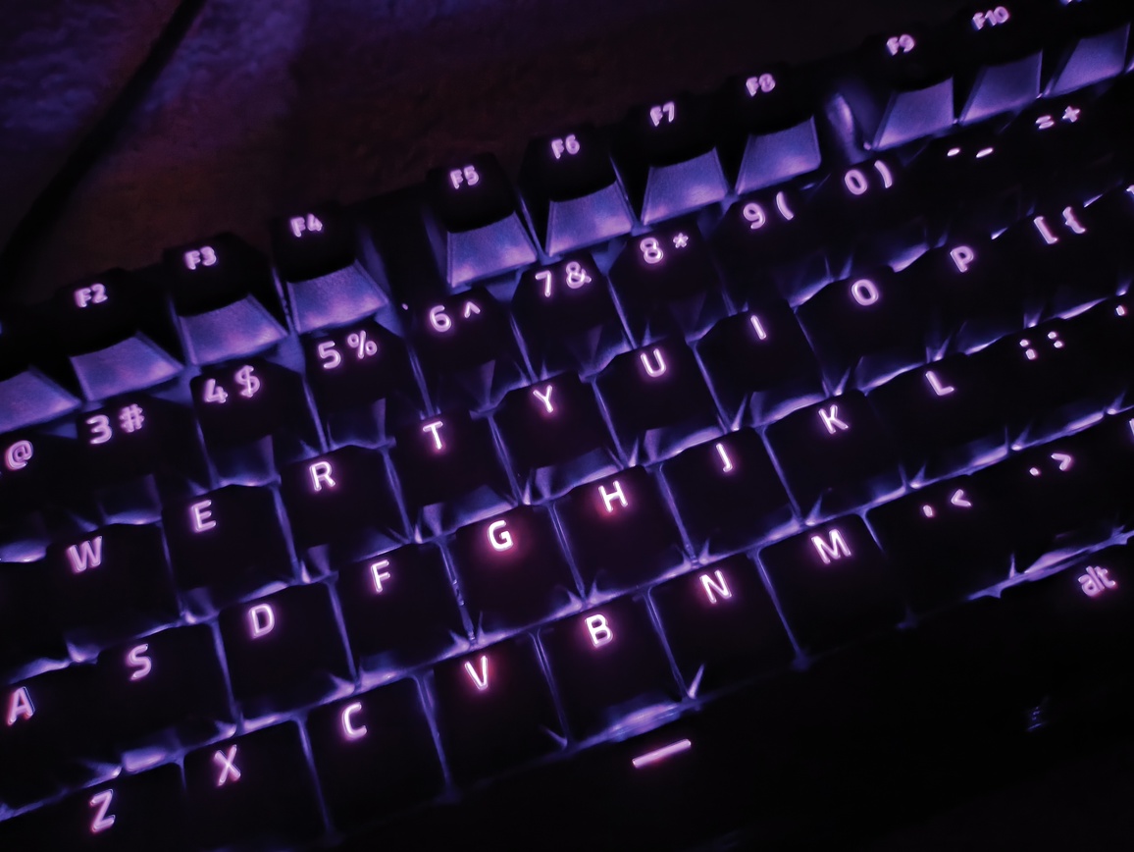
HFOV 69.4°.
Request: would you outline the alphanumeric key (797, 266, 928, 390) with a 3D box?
[{"bbox_3d":[0.052,-0.017,0.142,0.018,0.010,0.018,-19,73,-5],"label":"alphanumeric key"}]

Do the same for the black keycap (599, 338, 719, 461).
[{"bbox_3d":[0.016,-0.006,0.139,0.018,0.009,0.018,-19,73,-5],"label":"black keycap"}]

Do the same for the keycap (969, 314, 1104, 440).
[{"bbox_3d":[0.081,-0.008,0.139,0.018,0.008,0.018,-19,73,-5],"label":"keycap"}]

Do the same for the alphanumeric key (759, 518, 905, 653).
[{"bbox_3d":[0.042,0.023,0.129,0.018,0.009,0.018,-19,72,-6],"label":"alphanumeric key"}]

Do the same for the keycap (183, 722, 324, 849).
[{"bbox_3d":[-0.048,0.054,0.120,0.018,0.008,0.018,-19,72,-5],"label":"keycap"}]

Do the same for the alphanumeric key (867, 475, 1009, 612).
[{"bbox_3d":[0.060,0.018,0.131,0.018,0.009,0.018,-19,73,-5],"label":"alphanumeric key"}]

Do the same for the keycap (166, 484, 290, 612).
[{"bbox_3d":[-0.056,0.020,0.132,0.018,0.010,0.018,-19,73,-5],"label":"keycap"}]

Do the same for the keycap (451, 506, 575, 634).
[{"bbox_3d":[-0.009,0.022,0.130,0.018,0.008,0.018,-19,72,-5],"label":"keycap"}]

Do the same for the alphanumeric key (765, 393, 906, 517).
[{"bbox_3d":[0.045,0.005,0.135,0.018,0.009,0.018,-19,73,-5],"label":"alphanumeric key"}]

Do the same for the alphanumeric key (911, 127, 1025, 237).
[{"bbox_3d":[0.072,-0.045,0.150,0.018,0.011,0.018,-19,72,-6],"label":"alphanumeric key"}]

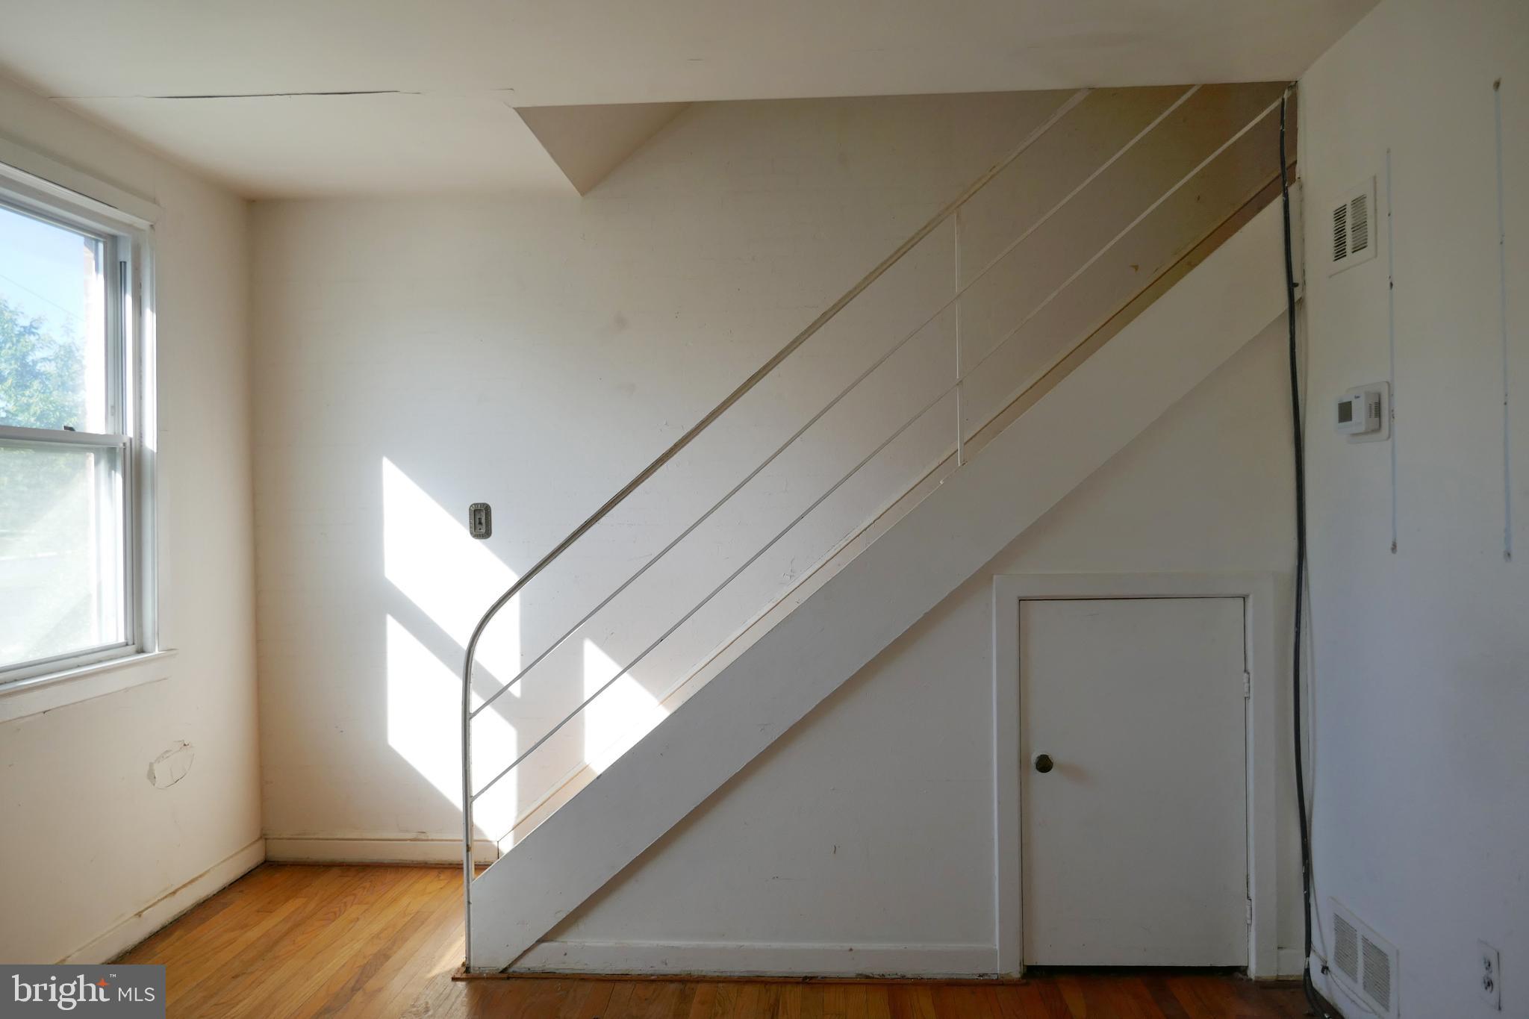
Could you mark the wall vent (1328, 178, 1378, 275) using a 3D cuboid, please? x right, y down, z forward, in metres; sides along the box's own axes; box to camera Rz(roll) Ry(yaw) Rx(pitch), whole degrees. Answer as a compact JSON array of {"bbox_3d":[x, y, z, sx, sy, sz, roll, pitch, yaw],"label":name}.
[{"bbox_3d":[1.443,-0.693,2.623,0.015,0.195,0.236,-1,0,3],"label":"wall vent"}]

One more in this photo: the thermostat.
[{"bbox_3d":[1.431,-0.230,2.561,0.045,0.138,0.196,-1,0,3],"label":"thermostat"}]

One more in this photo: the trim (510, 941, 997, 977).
[{"bbox_3d":[-0.039,1.276,3.009,1.379,0.092,0.018,-1,0,3],"label":"trim"}]

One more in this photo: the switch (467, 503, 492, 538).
[{"bbox_3d":[-1.057,0.045,3.947,0.083,0.134,0.016,-1,0,3],"label":"switch"}]

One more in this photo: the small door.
[{"bbox_3d":[1.025,0.758,2.954,0.611,1.021,0.040,-1,0,3],"label":"small door"}]

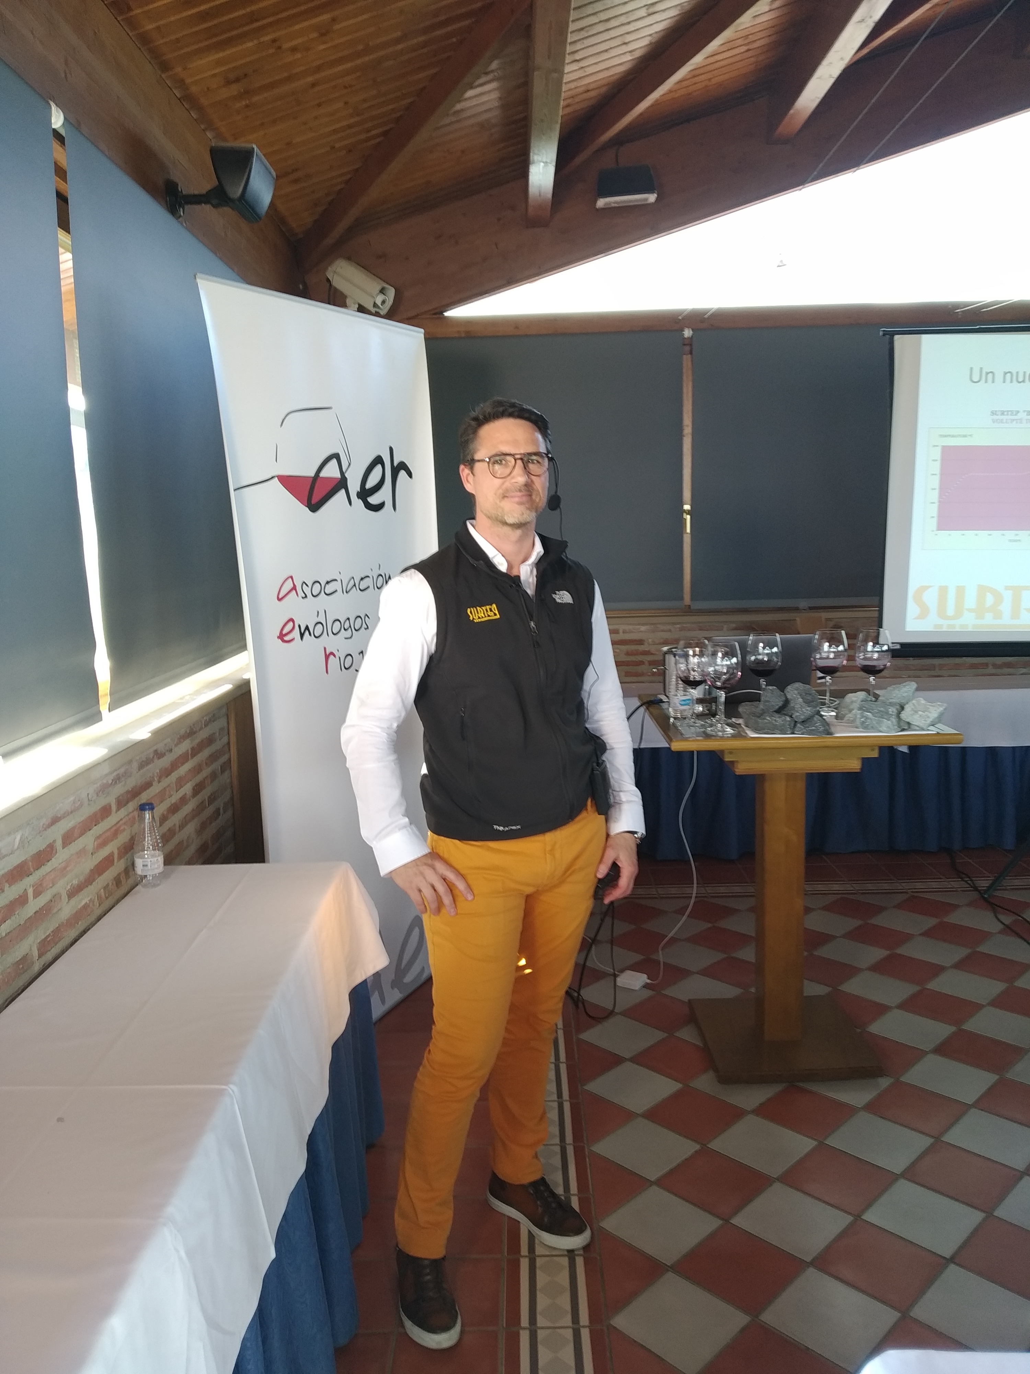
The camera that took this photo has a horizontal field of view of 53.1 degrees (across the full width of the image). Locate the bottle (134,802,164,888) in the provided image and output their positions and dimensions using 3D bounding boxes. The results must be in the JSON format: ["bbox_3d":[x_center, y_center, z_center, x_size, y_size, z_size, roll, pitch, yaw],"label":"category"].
[{"bbox_3d":[-0.827,0.352,2.310,0.066,0.186,0.066,-1,8,0],"label":"bottle"}]

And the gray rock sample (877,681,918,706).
[{"bbox_3d":[1.038,0.022,2.800,0.108,0.075,0.085,-2,8,1],"label":"gray rock sample"}]

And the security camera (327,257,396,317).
[{"bbox_3d":[-0.704,-1.835,4.749,0.300,0.120,0.130,35,20,15],"label":"security camera"}]

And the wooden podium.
[{"bbox_3d":[0.753,0.558,2.948,0.710,0.985,0.720,-1,8,0],"label":"wooden podium"}]

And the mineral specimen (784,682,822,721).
[{"bbox_3d":[0.751,0.038,2.690,0.095,0.100,0.080,-2,8,1],"label":"mineral specimen"}]

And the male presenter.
[{"bbox_3d":[-0.029,0.316,2.098,0.600,1.755,0.400,-6,9,-27],"label":"male presenter"}]

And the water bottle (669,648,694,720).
[{"bbox_3d":[0.462,-0.009,2.865,0.065,0.192,0.065,-2,8,1],"label":"water bottle"}]

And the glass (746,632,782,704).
[{"bbox_3d":[0.690,-0.033,2.852,0.093,0.225,0.093,-2,8,1],"label":"glass"}]

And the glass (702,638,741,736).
[{"bbox_3d":[0.527,0.001,2.626,0.098,0.225,0.098,-1,8,0],"label":"glass"}]

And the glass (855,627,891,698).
[{"bbox_3d":[0.989,-0.043,2.850,0.093,0.225,0.093,-2,8,1],"label":"glass"}]

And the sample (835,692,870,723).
[{"bbox_3d":[0.906,0.044,2.773,0.086,0.080,0.085,-1,8,0],"label":"sample"}]

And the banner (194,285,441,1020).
[{"bbox_3d":[-0.482,0.002,3.031,0.100,2.120,0.890,1,8,30],"label":"banner"}]

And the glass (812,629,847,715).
[{"bbox_3d":[0.881,-0.045,2.893,0.098,0.225,0.098,-1,8,0],"label":"glass"}]

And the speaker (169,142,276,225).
[{"bbox_3d":[-0.895,-1.507,3.140,0.285,0.170,0.240,-2,8,1],"label":"speaker"}]

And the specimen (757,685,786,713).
[{"bbox_3d":[0.671,0.032,2.700,0.078,0.073,0.070,-2,8,1],"label":"specimen"}]

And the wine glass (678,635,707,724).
[{"bbox_3d":[0.483,-0.018,2.769,0.098,0.225,0.098,-1,8,0],"label":"wine glass"}]

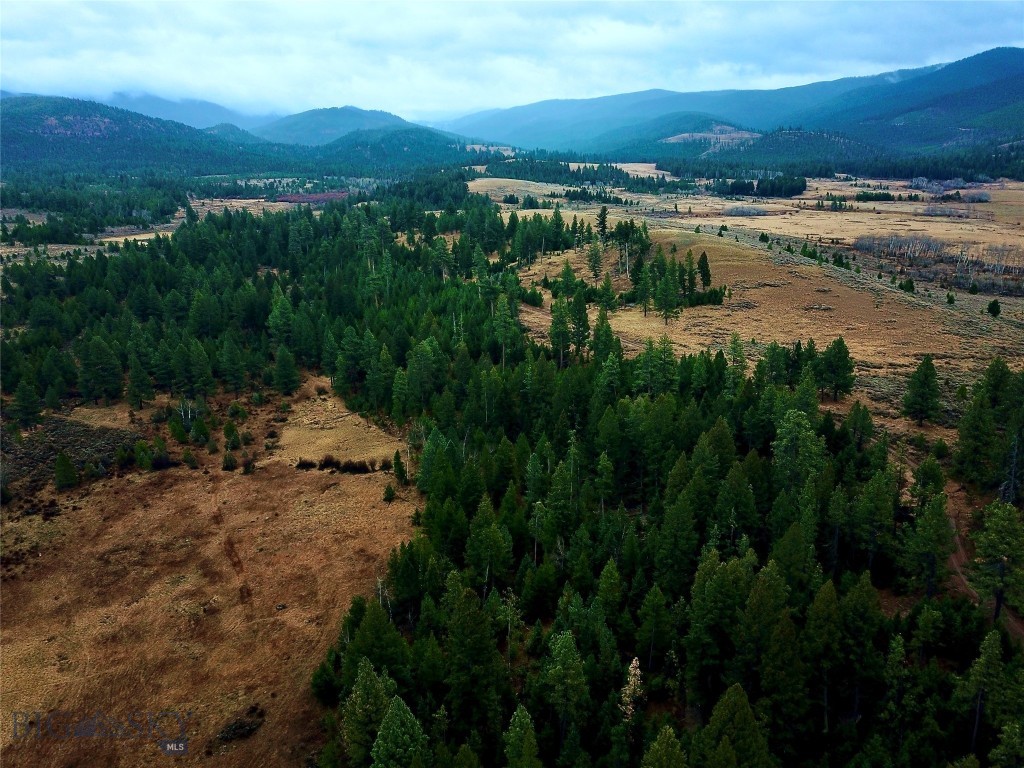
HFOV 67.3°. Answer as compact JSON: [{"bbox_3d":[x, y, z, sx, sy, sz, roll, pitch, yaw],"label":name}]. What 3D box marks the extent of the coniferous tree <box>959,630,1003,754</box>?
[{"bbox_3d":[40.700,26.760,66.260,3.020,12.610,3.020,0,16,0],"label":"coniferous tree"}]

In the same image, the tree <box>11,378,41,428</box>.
[{"bbox_3d":[-111.310,4.370,175.050,6.830,11.270,6.830,0,17,0],"label":"tree"}]

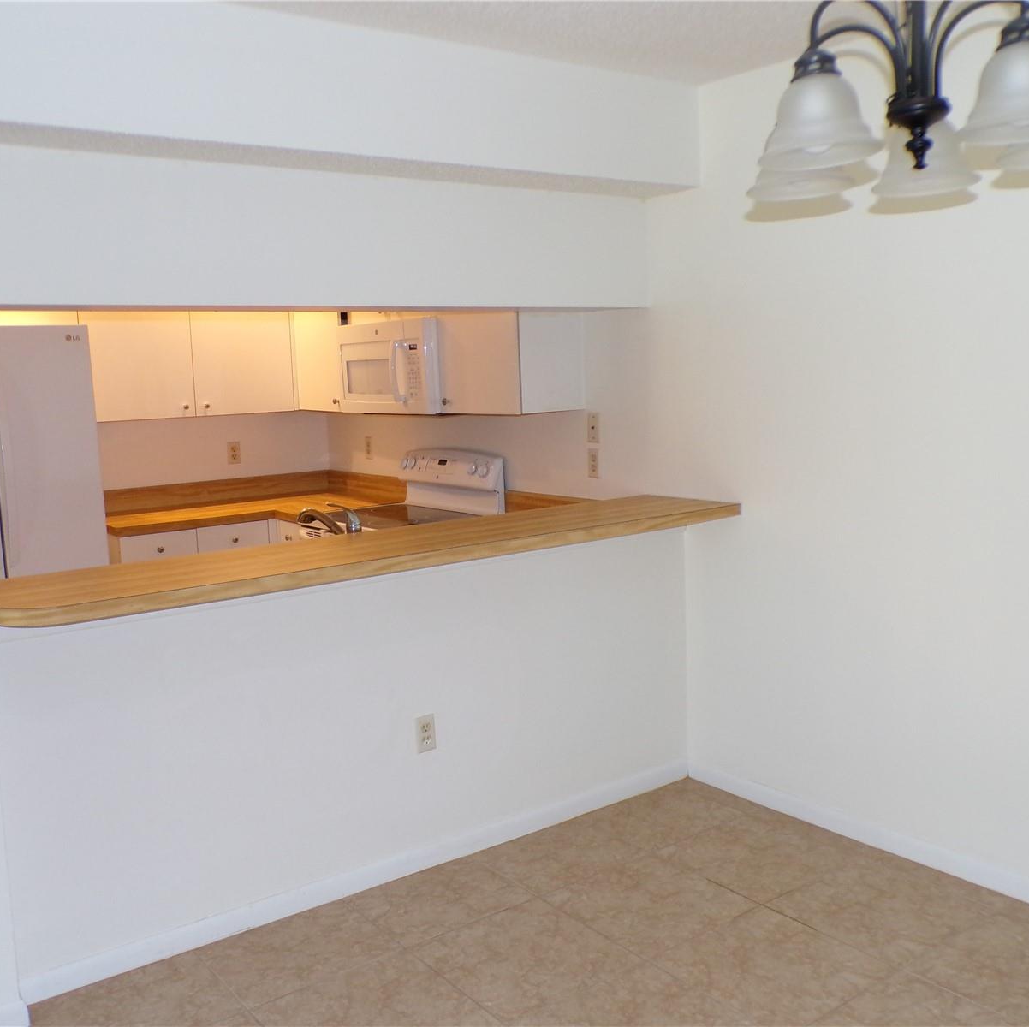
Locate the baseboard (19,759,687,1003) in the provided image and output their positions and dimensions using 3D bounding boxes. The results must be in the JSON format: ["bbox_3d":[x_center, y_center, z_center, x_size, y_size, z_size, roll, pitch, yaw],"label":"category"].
[{"bbox_3d":[-0.288,1.090,3.512,2.376,0.072,0.013,-7,9,-36],"label":"baseboard"}]

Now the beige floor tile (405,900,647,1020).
[{"bbox_3d":[0.028,1.190,2.986,0.456,0.012,0.457,-7,9,-36],"label":"beige floor tile"}]

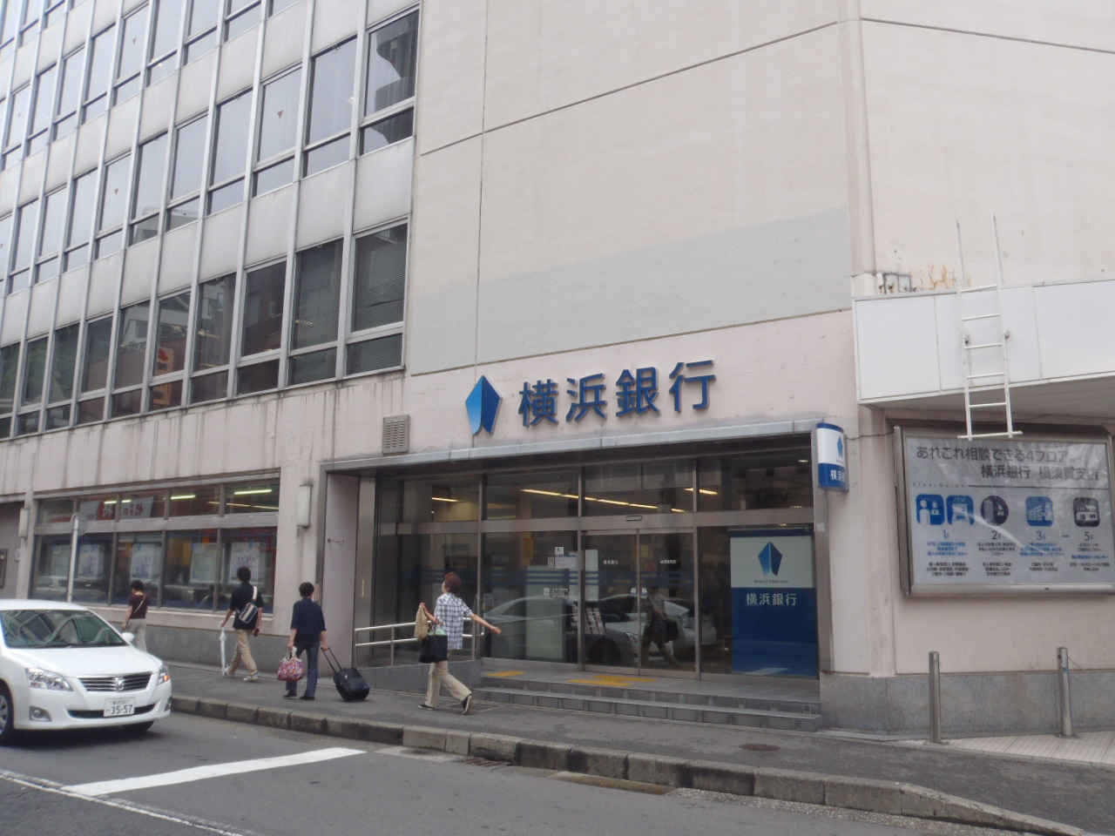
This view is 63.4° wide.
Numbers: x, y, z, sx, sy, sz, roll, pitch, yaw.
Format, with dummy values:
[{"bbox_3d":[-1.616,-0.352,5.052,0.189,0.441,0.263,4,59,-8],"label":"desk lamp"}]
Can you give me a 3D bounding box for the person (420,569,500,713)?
[{"bbox_3d":[-1.158,2.643,10.750,0.760,1.630,0.620,-6,-13,33],"label":"person"}]

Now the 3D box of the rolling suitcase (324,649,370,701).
[{"bbox_3d":[-2.721,3.301,11.650,0.340,0.860,0.220,15,-61,-52],"label":"rolling suitcase"}]

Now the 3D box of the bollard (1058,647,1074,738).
[{"bbox_3d":[5.155,2.773,9.150,0.108,0.865,0.108,1,-11,0],"label":"bollard"}]

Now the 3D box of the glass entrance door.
[{"bbox_3d":[1.144,2.639,13.020,1.840,2.070,0.100,-6,-13,31],"label":"glass entrance door"}]

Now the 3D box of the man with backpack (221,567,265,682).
[{"bbox_3d":[-4.916,3.197,14.100,0.540,1.710,0.560,-8,-14,39],"label":"man with backpack"}]

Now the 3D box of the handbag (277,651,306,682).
[{"bbox_3d":[-3.423,3.183,11.600,0.350,0.390,0.180,-7,-14,36],"label":"handbag"}]

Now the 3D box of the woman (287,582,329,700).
[{"bbox_3d":[-3.256,2.885,11.750,0.380,1.490,0.500,-8,-14,39],"label":"woman"}]

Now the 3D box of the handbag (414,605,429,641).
[{"bbox_3d":[-1.625,2.442,10.750,0.200,0.420,0.100,-7,-13,34],"label":"handbag"}]

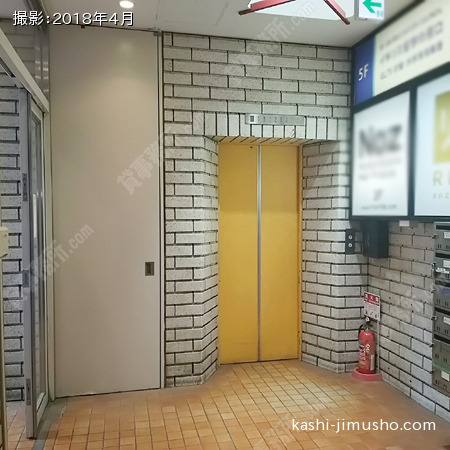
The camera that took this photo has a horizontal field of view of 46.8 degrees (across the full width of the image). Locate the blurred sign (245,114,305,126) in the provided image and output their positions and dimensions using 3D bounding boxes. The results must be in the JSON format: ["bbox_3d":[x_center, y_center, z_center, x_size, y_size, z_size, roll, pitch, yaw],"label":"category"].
[{"bbox_3d":[0.430,-0.888,4.395,0.525,0.083,0.030,0,2,-14],"label":"blurred sign"}]

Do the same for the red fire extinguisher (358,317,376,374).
[{"bbox_3d":[1.235,1.054,4.500,0.160,0.500,0.155,-2,2,-43],"label":"red fire extinguisher"}]

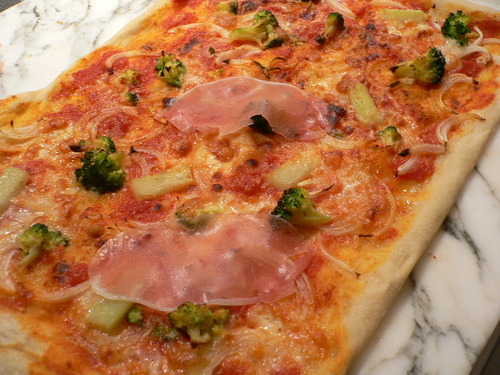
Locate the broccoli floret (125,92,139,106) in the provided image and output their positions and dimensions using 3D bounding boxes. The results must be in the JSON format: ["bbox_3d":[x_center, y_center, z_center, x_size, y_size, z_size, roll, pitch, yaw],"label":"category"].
[{"bbox_3d":[-0.104,-0.077,0.445,0.012,0.008,0.012,12,52,9],"label":"broccoli floret"}]

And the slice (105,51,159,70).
[{"bbox_3d":[-0.116,-0.124,0.495,0.051,0.006,0.018,-12,51,-10],"label":"slice"}]

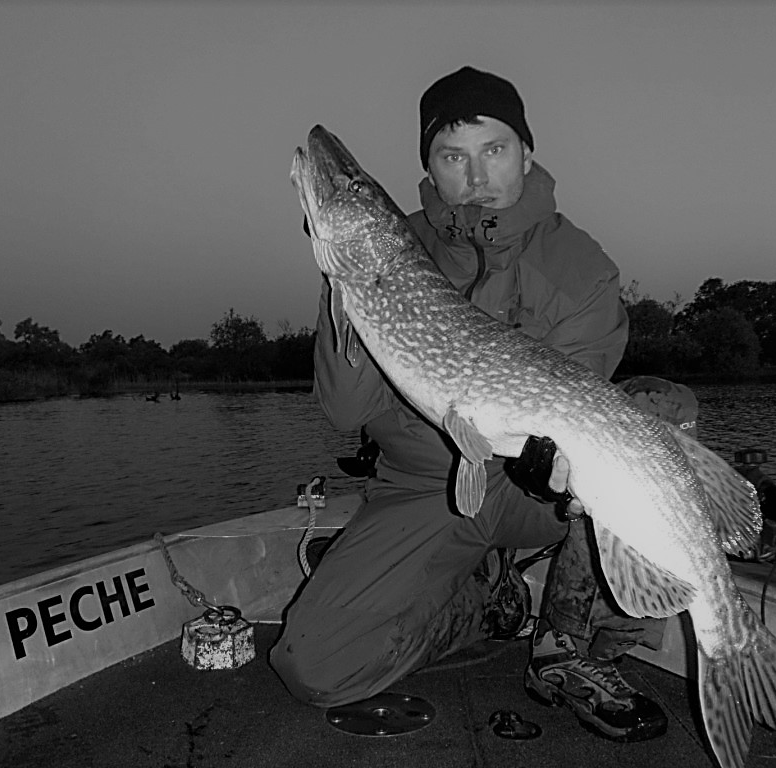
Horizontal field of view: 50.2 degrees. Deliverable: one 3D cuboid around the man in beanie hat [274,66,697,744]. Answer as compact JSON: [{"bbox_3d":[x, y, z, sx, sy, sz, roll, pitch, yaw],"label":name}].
[{"bbox_3d":[0.155,0.020,1.440,0.700,1.080,0.740,-1,1,6],"label":"man in beanie hat"}]

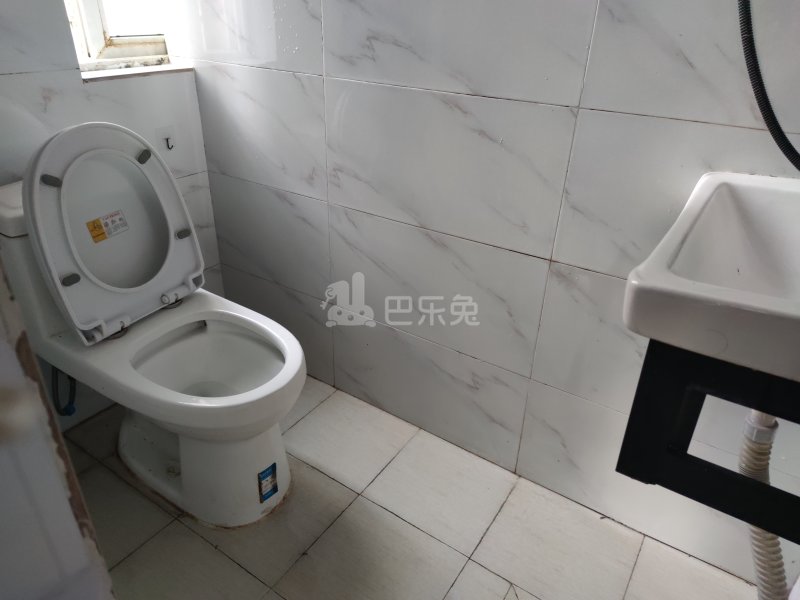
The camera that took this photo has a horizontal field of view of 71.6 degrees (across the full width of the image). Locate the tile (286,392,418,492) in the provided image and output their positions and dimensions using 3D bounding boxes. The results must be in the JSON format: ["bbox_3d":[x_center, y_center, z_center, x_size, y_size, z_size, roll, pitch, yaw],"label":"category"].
[{"bbox_3d":[-0.146,0.383,1.540,0.304,0.012,0.293,19,33,28],"label":"tile"}]

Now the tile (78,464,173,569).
[{"bbox_3d":[-0.727,0.523,1.245,0.304,0.012,0.300,19,33,28],"label":"tile"}]

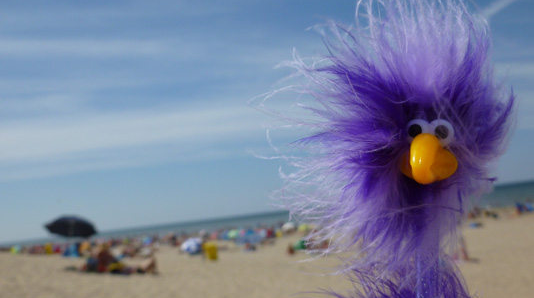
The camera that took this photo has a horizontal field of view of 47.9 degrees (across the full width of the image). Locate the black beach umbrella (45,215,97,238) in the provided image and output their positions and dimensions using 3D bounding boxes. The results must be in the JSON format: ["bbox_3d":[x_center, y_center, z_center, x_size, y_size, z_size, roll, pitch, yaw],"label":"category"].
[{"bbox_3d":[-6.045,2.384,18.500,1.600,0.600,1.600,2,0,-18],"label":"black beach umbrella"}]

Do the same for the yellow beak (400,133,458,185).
[{"bbox_3d":[0.064,0.004,0.238,0.022,0.021,0.017,-2,-2,24],"label":"yellow beak"}]

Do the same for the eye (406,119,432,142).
[{"bbox_3d":[0.061,-0.007,0.242,0.010,0.010,0.007,-2,-2,22],"label":"eye"}]

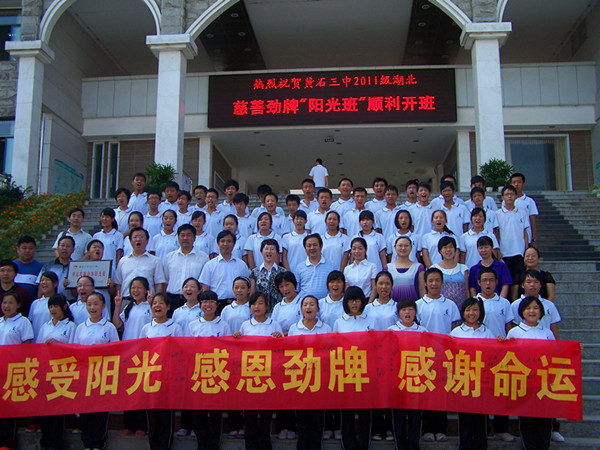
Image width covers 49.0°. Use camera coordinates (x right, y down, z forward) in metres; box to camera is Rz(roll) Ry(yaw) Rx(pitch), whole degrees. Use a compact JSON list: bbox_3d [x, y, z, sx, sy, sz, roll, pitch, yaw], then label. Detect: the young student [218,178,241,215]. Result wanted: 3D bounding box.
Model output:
[{"bbox_3d":[-0.964,0.206,9.445,0.460,1.730,0.290,0,-7,0],"label":"young student"}]

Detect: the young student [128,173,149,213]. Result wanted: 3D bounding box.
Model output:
[{"bbox_3d":[-2.362,0.114,9.554,0.460,1.780,0.280,0,-9,-2],"label":"young student"}]

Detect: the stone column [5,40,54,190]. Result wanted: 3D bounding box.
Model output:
[{"bbox_3d":[-9.132,-3.351,21.973,1.200,5.390,0.970,-1,-8,5],"label":"stone column"}]

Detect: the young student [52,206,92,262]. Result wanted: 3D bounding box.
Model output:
[{"bbox_3d":[-2.842,0.611,8.180,0.500,1.668,0.300,0,-6,-5],"label":"young student"}]

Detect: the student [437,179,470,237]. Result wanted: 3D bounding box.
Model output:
[{"bbox_3d":[2.068,0.253,8.993,0.470,1.725,0.280,-1,-8,9],"label":"student"}]

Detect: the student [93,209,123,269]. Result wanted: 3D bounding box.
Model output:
[{"bbox_3d":[-2.449,0.584,8.281,0.440,1.600,0.280,1,-7,-4],"label":"student"}]

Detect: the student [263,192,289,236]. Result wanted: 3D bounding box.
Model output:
[{"bbox_3d":[-0.378,0.387,8.646,0.450,1.622,0.280,0,-7,2],"label":"student"}]

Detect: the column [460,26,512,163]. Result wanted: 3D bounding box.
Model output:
[{"bbox_3d":[5.819,-3.452,20.251,1.347,5.373,1.200,-1,-6,5],"label":"column"}]

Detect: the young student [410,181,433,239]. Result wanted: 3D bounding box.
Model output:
[{"bbox_3d":[1.590,0.314,8.310,0.460,1.743,0.280,-1,-6,8],"label":"young student"}]

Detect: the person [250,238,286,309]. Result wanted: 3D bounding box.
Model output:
[{"bbox_3d":[-0.360,0.955,7.196,0.460,1.600,0.300,0,-7,2],"label":"person"}]

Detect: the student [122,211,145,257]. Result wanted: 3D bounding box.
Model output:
[{"bbox_3d":[-2.112,0.611,8.313,0.440,1.600,0.280,0,-9,-2],"label":"student"}]

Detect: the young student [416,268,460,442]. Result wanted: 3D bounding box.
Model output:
[{"bbox_3d":[1.332,1.255,6.398,0.470,1.670,0.320,-1,-7,8],"label":"young student"}]

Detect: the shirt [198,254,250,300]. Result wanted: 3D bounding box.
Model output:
[{"bbox_3d":[-0.818,0.573,7.185,0.550,0.530,0.290,0,-6,0],"label":"shirt"}]

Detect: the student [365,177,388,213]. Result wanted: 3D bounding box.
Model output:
[{"bbox_3d":[1.106,0.158,9.401,0.470,1.688,0.280,-1,-8,6],"label":"student"}]

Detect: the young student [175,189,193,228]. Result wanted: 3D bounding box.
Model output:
[{"bbox_3d":[-1.567,0.371,8.755,0.450,1.682,0.280,0,-7,-2],"label":"young student"}]

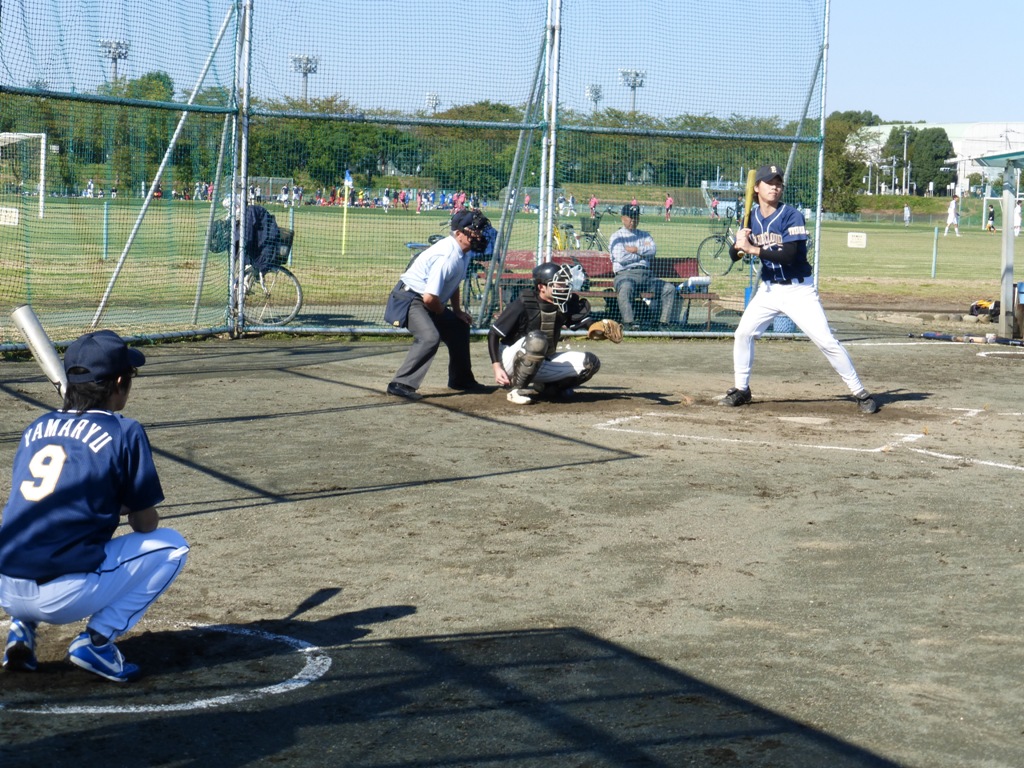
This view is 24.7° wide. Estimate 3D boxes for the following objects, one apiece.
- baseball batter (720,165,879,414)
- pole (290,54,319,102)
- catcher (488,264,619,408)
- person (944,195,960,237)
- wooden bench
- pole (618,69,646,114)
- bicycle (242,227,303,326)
[{"bbox_3d":[1.950,-0.648,15.850,1.030,1.670,0.600,3,5,21],"label":"baseball batter"},{"bbox_3d":[-38.363,-47.011,430.000,5.200,27.000,2.000,3,5,11],"label":"pole"},{"bbox_3d":[0.277,-0.353,16.000,0.850,0.960,0.720,5,5,34],"label":"catcher"},{"bbox_3d":[17.907,-6.850,95.000,0.620,1.700,0.500,2,5,6],"label":"person"},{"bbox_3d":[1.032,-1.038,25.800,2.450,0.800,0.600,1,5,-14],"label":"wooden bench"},{"bbox_3d":[22.687,-46.033,440.000,5.200,27.000,2.000,1,5,-11],"label":"pole"},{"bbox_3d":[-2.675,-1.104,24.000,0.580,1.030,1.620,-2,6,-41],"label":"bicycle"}]

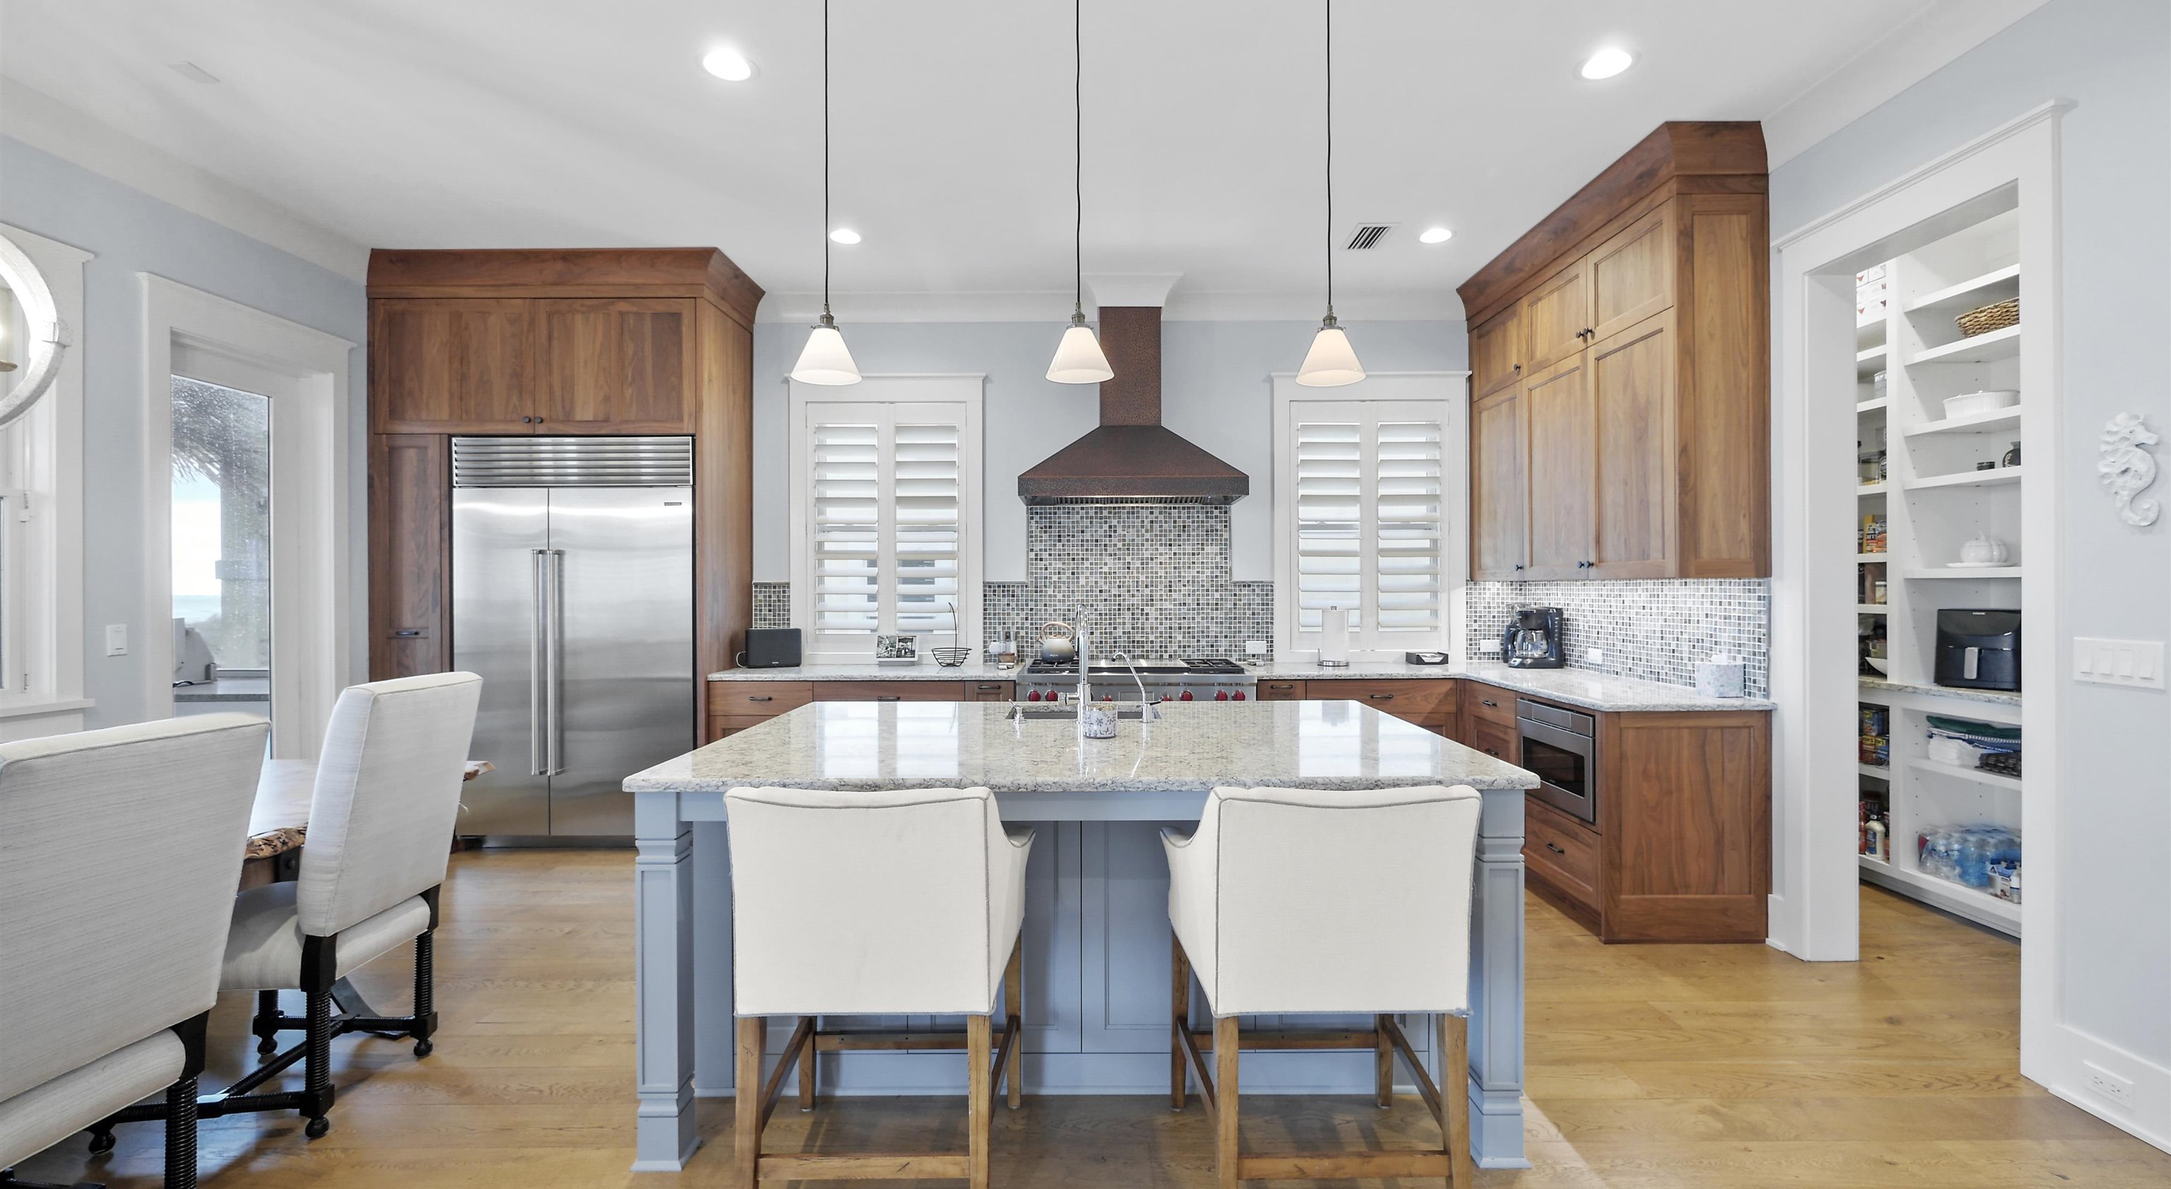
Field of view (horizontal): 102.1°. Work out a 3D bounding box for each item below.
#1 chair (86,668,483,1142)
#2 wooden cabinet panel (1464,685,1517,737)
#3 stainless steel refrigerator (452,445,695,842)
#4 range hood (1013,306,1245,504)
[{"bbox_3d":[-2.050,0.781,2.310,0.690,1.090,0.500,0,0,-6],"label":"chair"},{"bbox_3d":[2.007,0.536,4.241,0.100,0.175,0.470,0,0,0],"label":"wooden cabinet panel"},{"bbox_3d":[-2.584,0.228,4.714,1.211,2.047,0.640,0,0,0],"label":"stainless steel refrigerator"},{"bbox_3d":[0.251,-1.069,4.873,1.204,1.097,0.590,0,0,0],"label":"range hood"}]

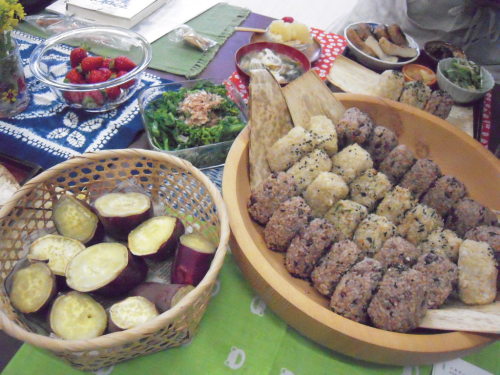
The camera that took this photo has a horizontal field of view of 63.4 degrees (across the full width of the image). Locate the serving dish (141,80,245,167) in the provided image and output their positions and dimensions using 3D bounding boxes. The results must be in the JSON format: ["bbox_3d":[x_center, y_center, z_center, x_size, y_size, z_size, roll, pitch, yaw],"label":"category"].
[{"bbox_3d":[-0.081,-0.094,0.616,0.147,0.055,0.147,-12,53,-16],"label":"serving dish"}]

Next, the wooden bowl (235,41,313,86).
[{"bbox_3d":[0.036,-0.187,0.699,0.126,0.066,0.126,3,50,-3],"label":"wooden bowl"}]

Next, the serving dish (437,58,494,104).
[{"bbox_3d":[0.377,-0.180,0.729,0.102,0.057,0.102,3,50,-3],"label":"serving dish"}]

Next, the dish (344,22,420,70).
[{"bbox_3d":[0.251,-0.262,0.790,0.146,0.048,0.146,7,50,0],"label":"dish"}]

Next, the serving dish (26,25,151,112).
[{"bbox_3d":[-0.250,-0.185,0.664,0.181,0.071,0.181,3,50,-3],"label":"serving dish"}]

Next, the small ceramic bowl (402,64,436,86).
[{"bbox_3d":[0.312,-0.198,0.754,0.064,0.030,0.064,7,50,0],"label":"small ceramic bowl"}]

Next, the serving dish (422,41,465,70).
[{"bbox_3d":[0.370,-0.244,0.790,0.078,0.044,0.078,7,50,0],"label":"serving dish"}]

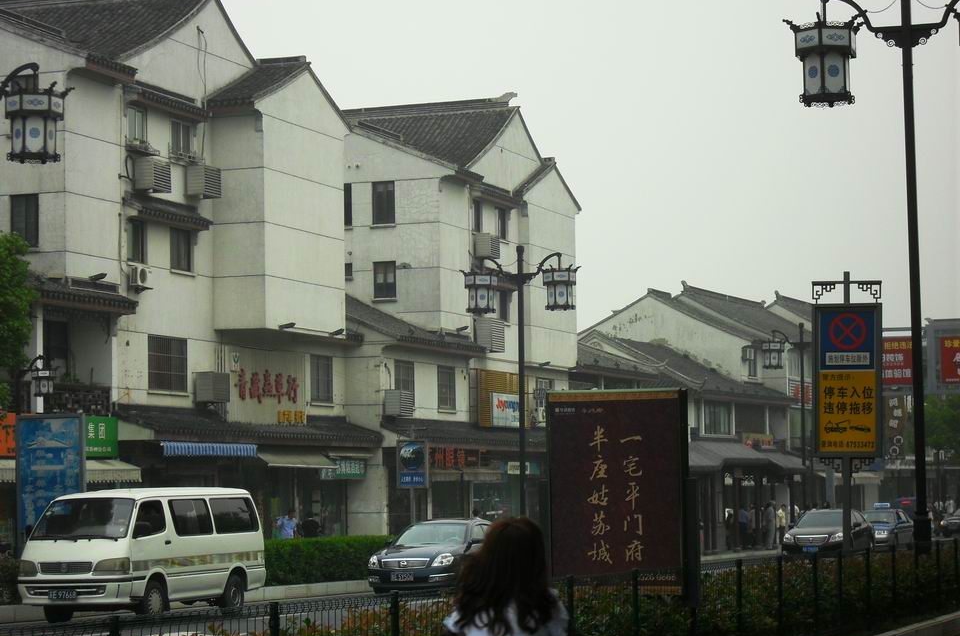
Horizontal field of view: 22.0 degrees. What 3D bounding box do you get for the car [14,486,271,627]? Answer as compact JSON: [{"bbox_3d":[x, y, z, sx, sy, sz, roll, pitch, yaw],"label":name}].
[{"bbox_3d":[-4.870,3.445,36.100,1.700,1.970,4.750,-2,-4,20],"label":"car"}]

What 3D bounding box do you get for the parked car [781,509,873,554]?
[{"bbox_3d":[9.880,6.120,69.700,1.780,1.470,4.840,-2,-4,20],"label":"parked car"}]

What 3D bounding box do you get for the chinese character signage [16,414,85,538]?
[{"bbox_3d":[-7.092,2.671,41.015,1.210,2.130,0.180,-2,-4,20],"label":"chinese character signage"}]

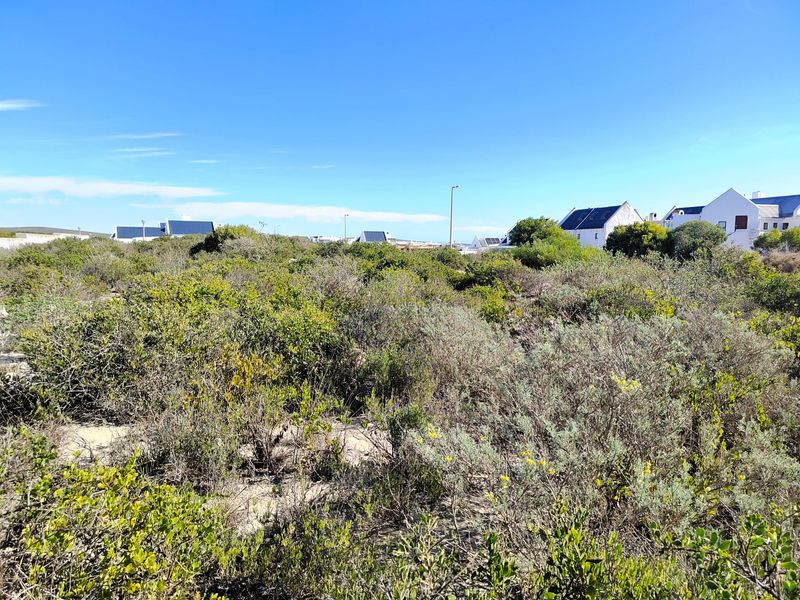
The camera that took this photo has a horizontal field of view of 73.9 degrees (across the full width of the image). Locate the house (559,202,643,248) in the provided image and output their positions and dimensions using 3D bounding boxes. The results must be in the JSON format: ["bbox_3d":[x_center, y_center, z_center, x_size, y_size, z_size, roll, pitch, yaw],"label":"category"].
[{"bbox_3d":[27.161,-9.889,72.000,6.000,6.000,10.000,0,7,-13],"label":"house"}]

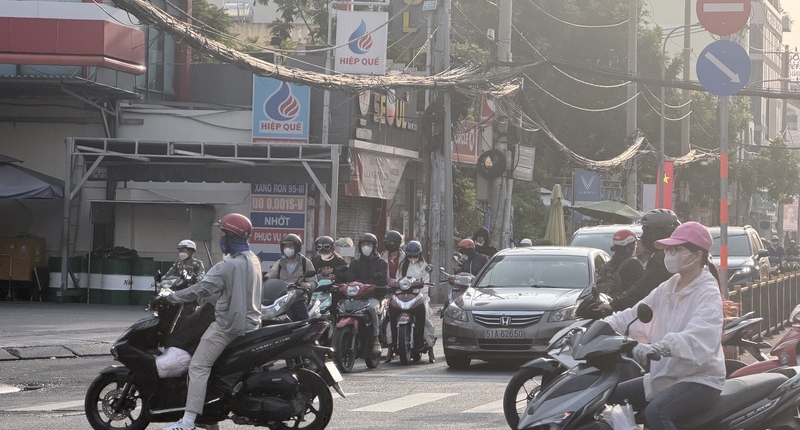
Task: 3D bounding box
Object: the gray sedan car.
[{"bbox_3d":[1.870,1.130,29.200,1.850,1.470,4.920,0,-1,14],"label":"gray sedan car"}]

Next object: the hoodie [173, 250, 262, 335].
[{"bbox_3d":[-1.305,0.555,16.600,0.620,0.620,0.520,0,-1,6],"label":"hoodie"}]

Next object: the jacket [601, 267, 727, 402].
[{"bbox_3d":[1.105,0.495,9.600,0.440,0.560,0.490,1,-1,-33],"label":"jacket"}]

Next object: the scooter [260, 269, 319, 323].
[{"bbox_3d":[-1.110,1.226,25.800,0.700,1.110,1.900,0,-1,29],"label":"scooter"}]

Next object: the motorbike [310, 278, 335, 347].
[{"bbox_3d":[-0.960,1.320,28.800,0.700,1.100,1.880,0,-1,-3],"label":"motorbike"}]

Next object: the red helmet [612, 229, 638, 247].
[{"bbox_3d":[2.345,0.250,24.200,0.280,0.180,0.230,1,-1,-37],"label":"red helmet"}]

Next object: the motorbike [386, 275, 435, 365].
[{"bbox_3d":[0.145,1.297,28.900,0.680,1.090,1.900,0,-1,6],"label":"motorbike"}]

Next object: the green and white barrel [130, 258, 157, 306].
[{"bbox_3d":[-4.925,1.272,44.000,0.590,0.890,0.590,0,-1,0],"label":"green and white barrel"}]

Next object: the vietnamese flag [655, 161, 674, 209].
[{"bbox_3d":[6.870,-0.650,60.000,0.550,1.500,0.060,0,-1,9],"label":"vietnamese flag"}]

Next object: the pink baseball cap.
[{"bbox_3d":[1.178,0.090,9.600,0.260,0.130,0.180,1,-1,-26],"label":"pink baseball cap"}]

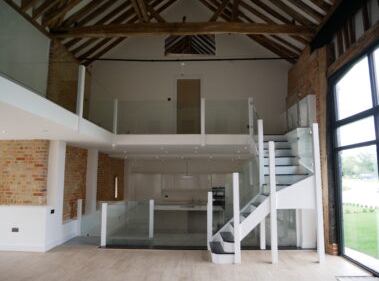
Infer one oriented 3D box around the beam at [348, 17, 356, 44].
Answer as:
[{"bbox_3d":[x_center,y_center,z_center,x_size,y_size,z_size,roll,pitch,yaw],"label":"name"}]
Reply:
[{"bbox_3d":[3.069,-2.057,4.919,0.100,0.550,0.110,0,-6,-1],"label":"beam"}]

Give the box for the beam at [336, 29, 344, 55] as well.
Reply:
[{"bbox_3d":[3.060,-1.973,5.296,0.100,0.589,0.110,0,-6,-1],"label":"beam"}]

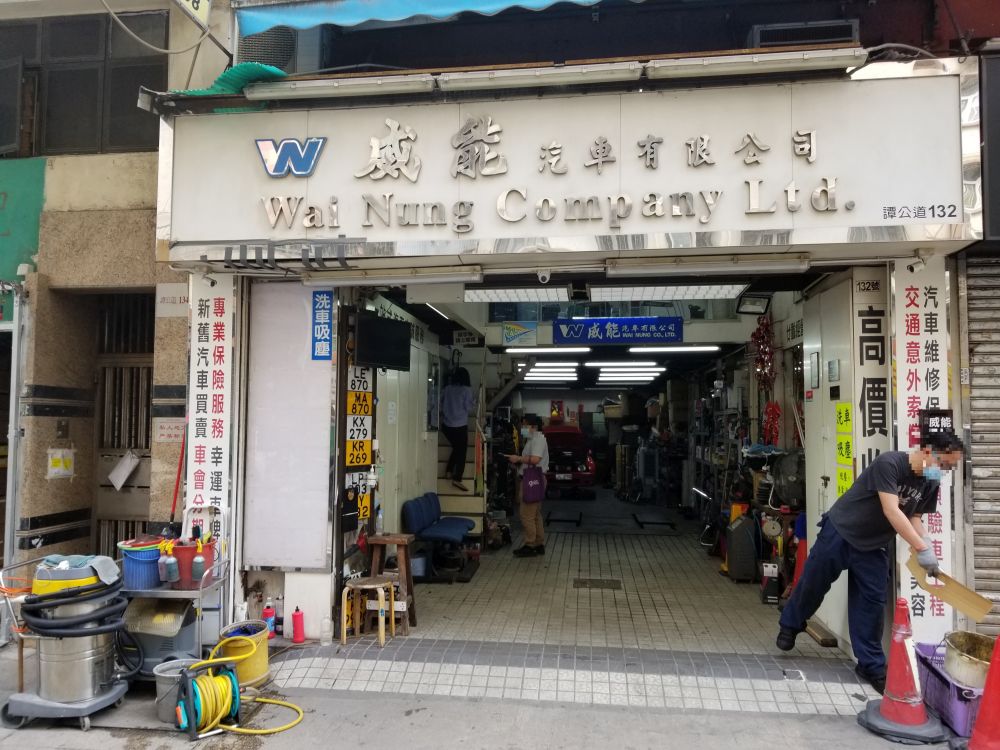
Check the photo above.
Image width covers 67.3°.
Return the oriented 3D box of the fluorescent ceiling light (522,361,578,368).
[{"bbox_3d":[0.796,-0.178,12.996,1.200,0.090,0.100,0,-3,8],"label":"fluorescent ceiling light"}]

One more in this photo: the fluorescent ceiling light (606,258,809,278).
[{"bbox_3d":[1.326,-0.702,4.825,1.260,0.095,0.100,0,-4,6],"label":"fluorescent ceiling light"}]

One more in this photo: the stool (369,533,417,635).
[{"bbox_3d":[-0.825,1.569,5.662,0.340,0.685,0.320,0,-4,6],"label":"stool"}]

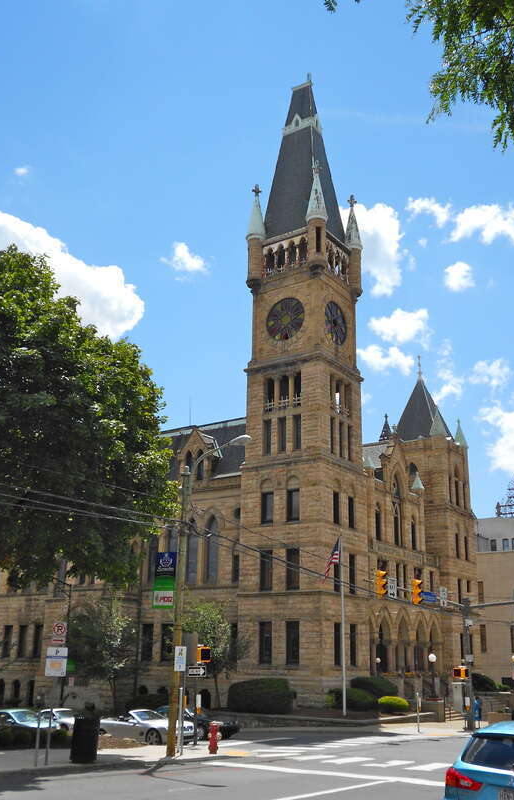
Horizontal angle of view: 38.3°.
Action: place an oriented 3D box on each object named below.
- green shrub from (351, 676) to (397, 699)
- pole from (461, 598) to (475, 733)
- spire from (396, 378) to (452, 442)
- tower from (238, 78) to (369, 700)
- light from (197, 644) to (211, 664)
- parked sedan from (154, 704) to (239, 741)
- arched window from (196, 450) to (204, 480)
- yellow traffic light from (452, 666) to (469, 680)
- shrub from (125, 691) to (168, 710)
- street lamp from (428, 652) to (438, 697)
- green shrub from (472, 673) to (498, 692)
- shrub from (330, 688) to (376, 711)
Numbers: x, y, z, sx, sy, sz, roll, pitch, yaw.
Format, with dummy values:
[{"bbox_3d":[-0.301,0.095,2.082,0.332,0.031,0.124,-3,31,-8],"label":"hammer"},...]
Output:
[{"bbox_3d":[6.701,16.714,42.539,2.700,1.516,2.300,-2,-19,8],"label":"green shrub"},{"bbox_3d":[9.798,12.250,34.413,0.380,5.829,0.380,-11,-22,33],"label":"pole"},{"bbox_3d":[14.160,0.941,63.183,4.200,5.909,4.200,-11,-22,33],"label":"spire"},{"bbox_3d":[3.314,-3.874,51.845,6.200,46.284,6.200,-12,-23,34],"label":"tower"},{"bbox_3d":[-1.534,7.437,21.609,0.220,0.470,0.460,-11,-22,33],"label":"light"},{"bbox_3d":[-3.098,14.318,33.042,4.650,1.430,1.800,-16,-25,33],"label":"parked sedan"},{"bbox_3d":[-3.928,4.589,51.587,0.720,2.137,0.300,-11,-22,33],"label":"arched window"},{"bbox_3d":[9.164,12.316,33.300,0.720,0.520,0.500,-8,-20,25],"label":"yellow traffic light"},{"bbox_3d":[-6.730,18.276,45.219,2.500,1.100,1.400,-11,-22,33],"label":"shrub"},{"bbox_3d":[10.248,16.187,43.405,0.480,2.587,0.480,-11,-22,33],"label":"street lamp"},{"bbox_3d":[16.282,20.324,53.211,1.800,1.400,1.800,-11,-22,33],"label":"green shrub"},{"bbox_3d":[5.082,15.739,38.953,2.450,1.012,2.100,-1,-19,7],"label":"shrub"}]

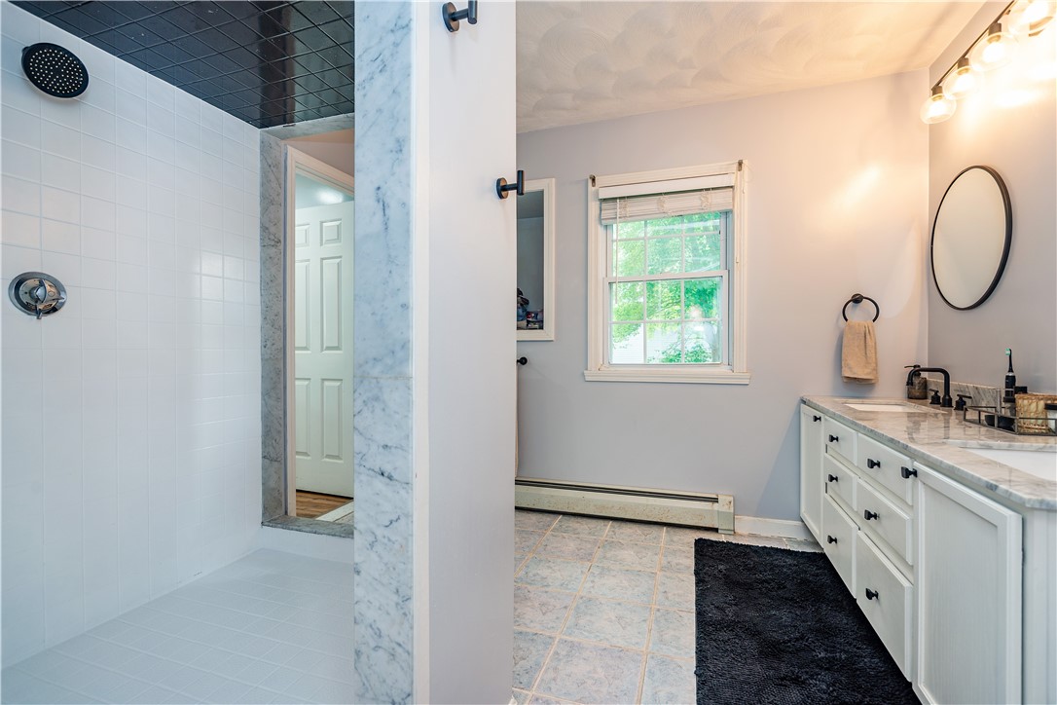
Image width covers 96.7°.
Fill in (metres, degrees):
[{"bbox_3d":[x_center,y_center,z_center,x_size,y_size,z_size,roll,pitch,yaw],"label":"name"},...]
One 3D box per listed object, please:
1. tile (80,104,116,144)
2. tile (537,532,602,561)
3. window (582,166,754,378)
[{"bbox_3d":[-1.594,-0.847,1.739,0.008,0.110,0.109,0,0,19],"label":"tile"},{"bbox_3d":[0.212,1.016,2.457,0.298,0.010,0.298,0,0,19],"label":"tile"},{"bbox_3d":[0.796,-0.446,2.782,0.925,1.240,0.110,0,0,19],"label":"window"}]

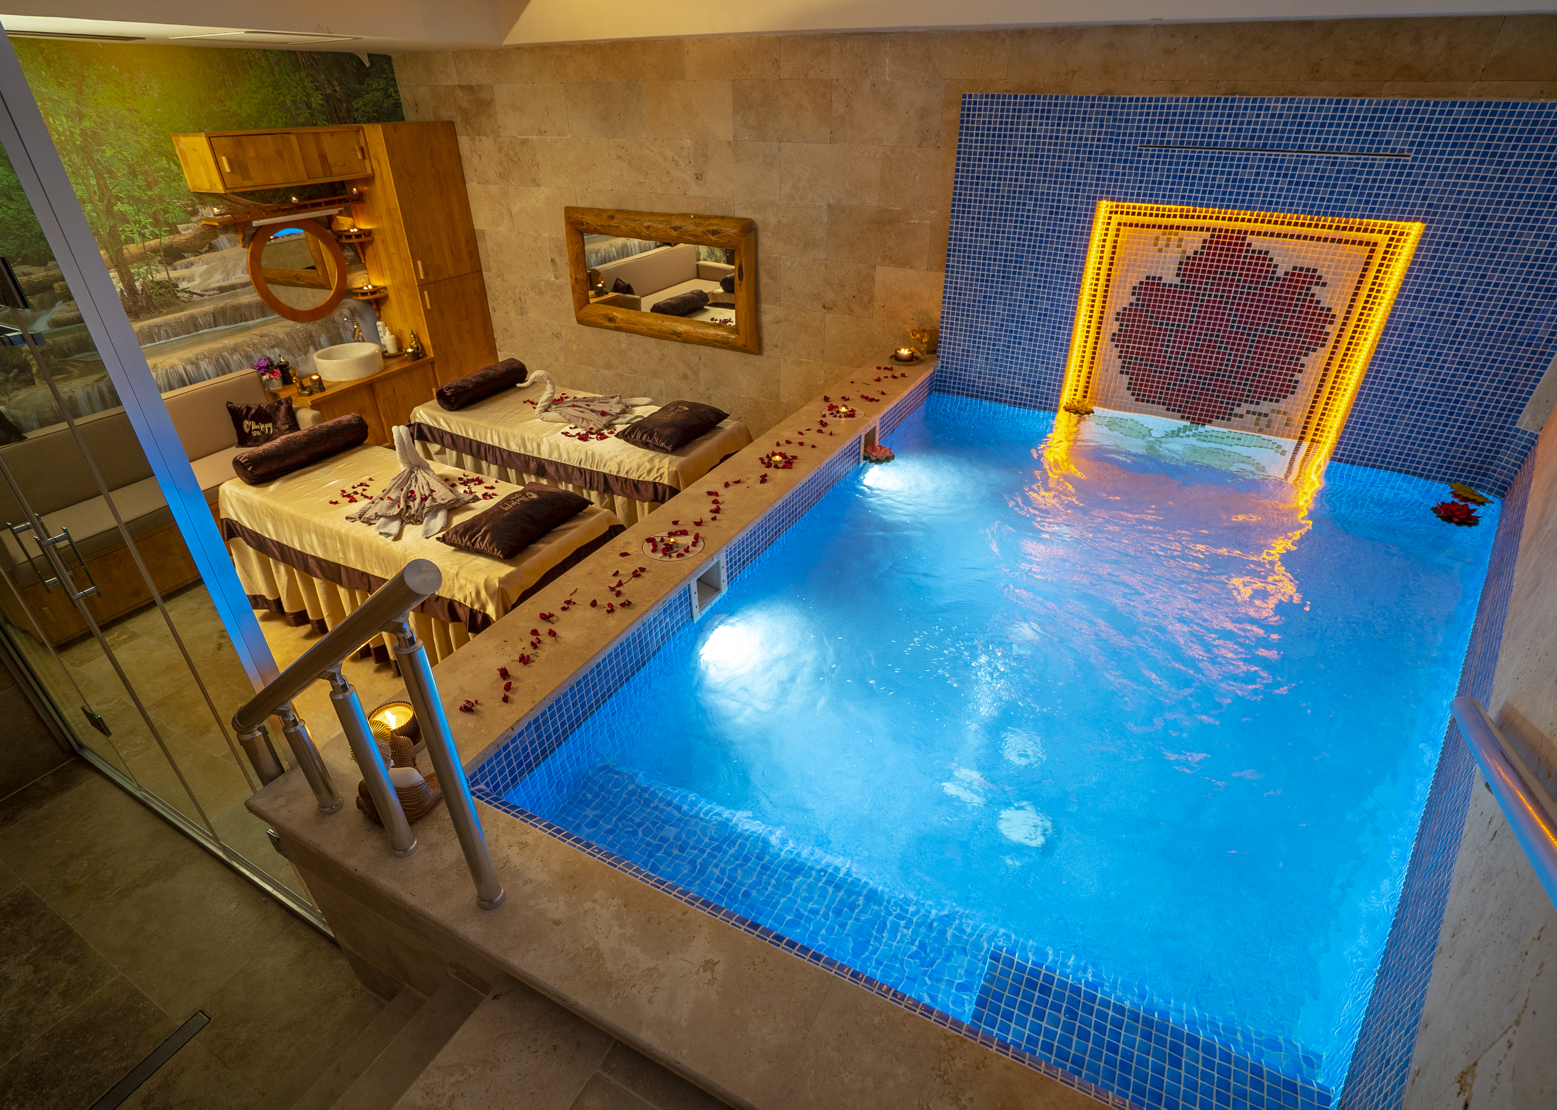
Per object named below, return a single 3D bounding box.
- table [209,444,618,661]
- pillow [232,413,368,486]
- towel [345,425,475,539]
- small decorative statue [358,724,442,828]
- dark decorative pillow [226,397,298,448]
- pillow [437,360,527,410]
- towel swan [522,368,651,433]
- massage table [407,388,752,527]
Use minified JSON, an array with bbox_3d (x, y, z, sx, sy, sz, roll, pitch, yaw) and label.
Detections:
[{"bbox_3d":[-1.742,0.070,3.720,1.820,0.800,0.700,15,35,22],"label":"table"},{"bbox_3d":[-2.442,-0.553,3.804,0.175,0.172,0.630,16,35,23],"label":"pillow"},{"bbox_3d":[-1.669,-0.335,3.312,0.560,0.320,0.520,-11,34,-18],"label":"towel"},{"bbox_3d":[-0.857,0.479,1.648,0.185,0.200,0.140,-4,32,-7],"label":"small decorative statue"},{"bbox_3d":[-3.310,-0.851,4.761,0.390,0.300,0.120,-5,17,-9],"label":"dark decorative pillow"},{"bbox_3d":[-1.853,-1.079,4.654,0.170,0.170,0.620,14,35,21],"label":"pillow"},{"bbox_3d":[-1.130,-0.932,4.308,0.670,0.280,0.450,-5,32,-8],"label":"towel swan"},{"bbox_3d":[-1.206,-0.494,4.626,1.850,0.800,0.710,13,34,20],"label":"massage table"}]

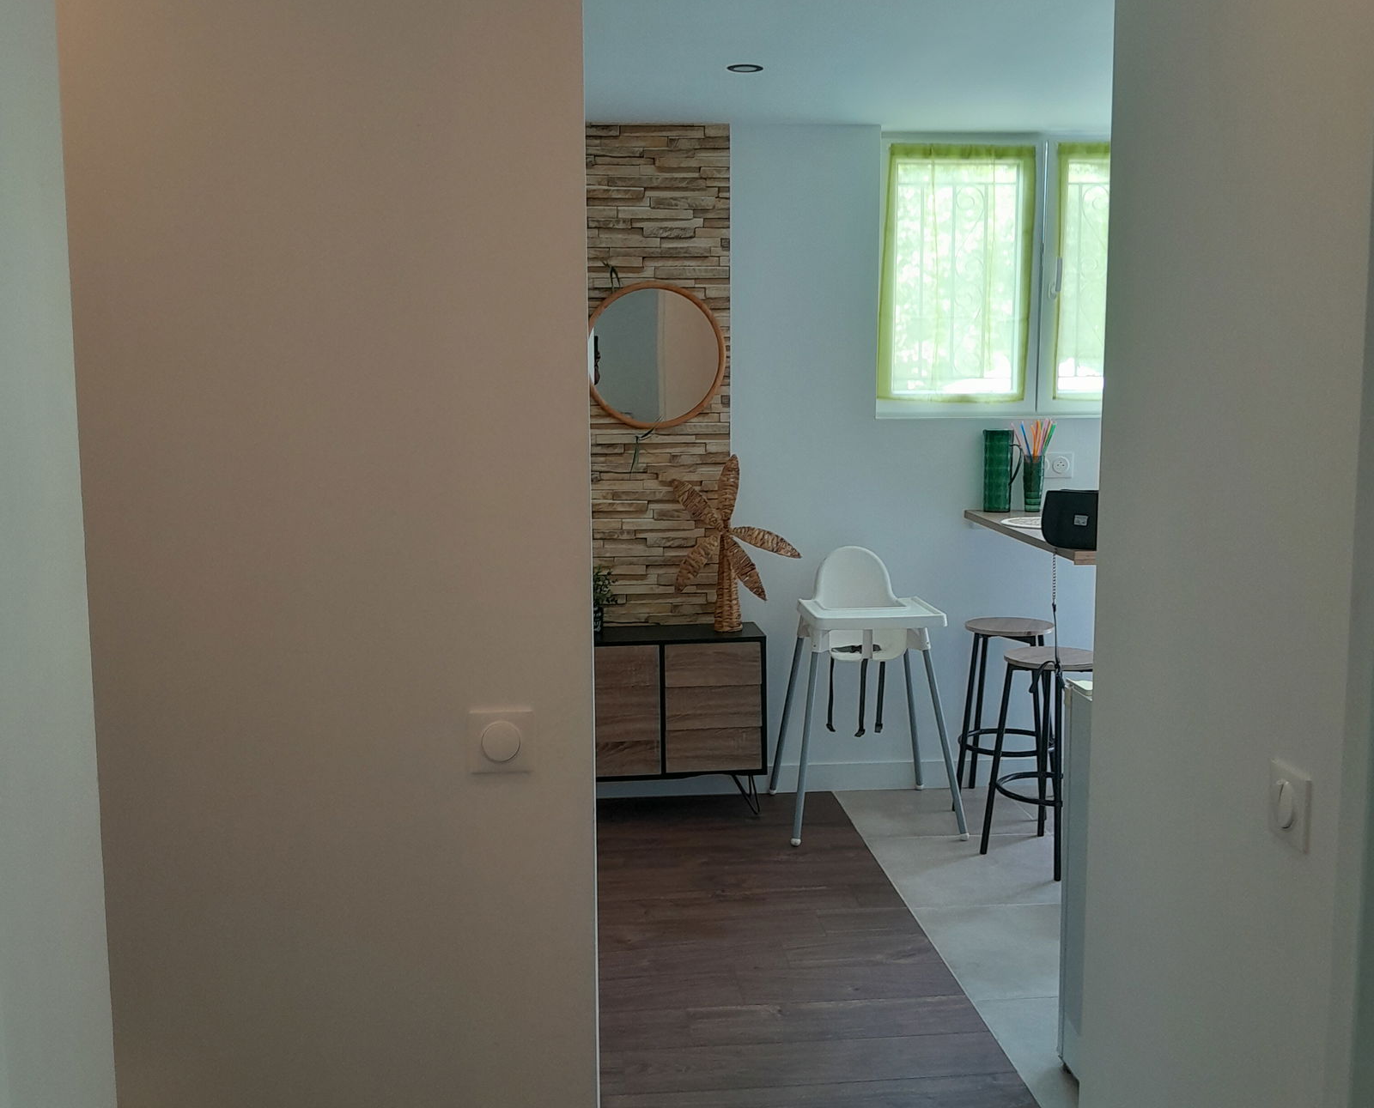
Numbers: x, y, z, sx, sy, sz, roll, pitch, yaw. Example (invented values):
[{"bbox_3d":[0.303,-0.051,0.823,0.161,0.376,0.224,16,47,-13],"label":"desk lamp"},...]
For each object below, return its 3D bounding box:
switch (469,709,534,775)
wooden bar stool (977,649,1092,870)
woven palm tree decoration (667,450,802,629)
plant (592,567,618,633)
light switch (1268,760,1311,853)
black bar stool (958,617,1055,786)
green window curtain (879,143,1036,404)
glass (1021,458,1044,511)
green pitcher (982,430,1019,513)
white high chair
[{"bbox_3d":[-0.250,0.254,1.854,0.083,0.083,0.012,-1,7,-5],"label":"switch"},{"bbox_3d":[1.116,0.620,4.196,0.345,0.634,0.345,0,7,0],"label":"wooden bar stool"},{"bbox_3d":[0.163,-0.038,4.636,0.452,0.590,0.250,-1,7,-5],"label":"woven palm tree decoration"},{"bbox_3d":[-0.327,0.155,4.660,0.180,0.230,0.170,-1,7,-5],"label":"plant"},{"bbox_3d":[0.687,0.287,1.567,0.012,0.083,0.083,-1,7,-5],"label":"light switch"},{"bbox_3d":[1.112,0.554,4.748,0.345,0.634,0.345,2,7,19],"label":"black bar stool"},{"bbox_3d":[0.952,-0.986,4.870,0.595,0.930,0.060,-1,7,-5],"label":"green window curtain"},{"bbox_3d":[1.214,-0.244,4.808,0.076,0.197,0.076,-1,7,-5],"label":"glass"},{"bbox_3d":[1.100,-0.289,4.793,0.139,0.284,0.100,-1,7,-11],"label":"green pitcher"},{"bbox_3d":[0.594,0.436,4.613,0.565,0.904,0.600,-1,7,-5],"label":"white high chair"}]

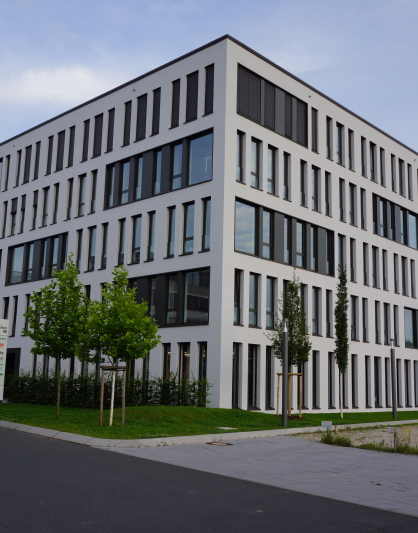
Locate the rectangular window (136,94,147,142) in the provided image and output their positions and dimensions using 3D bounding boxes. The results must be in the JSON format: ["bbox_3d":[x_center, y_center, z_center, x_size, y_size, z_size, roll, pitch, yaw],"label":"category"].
[{"bbox_3d":[-3.837,-8.579,34.856,0.950,2.770,0.200,-8,-15,42],"label":"rectangular window"}]

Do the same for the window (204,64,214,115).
[{"bbox_3d":[0.037,-9.167,31.169,0.641,2.806,0.150,-8,-15,42],"label":"window"}]

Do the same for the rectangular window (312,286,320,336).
[{"bbox_3d":[6.004,2.523,33.777,0.200,2.753,0.892,-9,-15,44],"label":"rectangular window"}]

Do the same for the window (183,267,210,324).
[{"bbox_3d":[-0.555,1.525,29.566,1.790,2.800,0.200,-8,-15,42],"label":"window"}]

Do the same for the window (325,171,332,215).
[{"bbox_3d":[7.131,-4.314,35.998,0.200,2.770,0.645,-9,-16,44],"label":"window"}]

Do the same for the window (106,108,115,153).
[{"bbox_3d":[-5.926,-8.268,36.673,0.616,2.712,0.200,-8,-14,42],"label":"window"}]

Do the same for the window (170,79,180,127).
[{"bbox_3d":[-1.779,-8.875,32.837,0.665,2.770,0.200,-9,-15,42],"label":"window"}]

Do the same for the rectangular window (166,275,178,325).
[{"bbox_3d":[-1.834,1.683,30.586,0.892,2.753,0.200,-8,-15,42],"label":"rectangular window"}]

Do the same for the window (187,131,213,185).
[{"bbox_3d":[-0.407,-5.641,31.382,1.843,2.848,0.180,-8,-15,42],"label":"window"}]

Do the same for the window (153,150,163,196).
[{"bbox_3d":[-2.799,-5.177,32.964,0.729,2.770,0.200,-9,-15,42],"label":"window"}]

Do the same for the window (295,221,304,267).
[{"bbox_3d":[5.045,-1.228,33.421,0.200,2.779,0.926,-9,-15,44],"label":"window"}]

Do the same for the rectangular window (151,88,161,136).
[{"bbox_3d":[-2.942,-8.724,33.838,0.641,2.806,0.150,-8,-15,42],"label":"rectangular window"}]

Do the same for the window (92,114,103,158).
[{"bbox_3d":[-6.871,-8.113,37.398,0.913,2.770,0.200,-9,-15,42],"label":"window"}]

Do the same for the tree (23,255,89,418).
[{"bbox_3d":[-6.284,2.838,25.264,2.900,6.843,2.900,4,-11,-13],"label":"tree"}]

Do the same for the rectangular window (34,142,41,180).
[{"bbox_3d":[-11.952,-7.367,42.123,0.670,2.770,0.200,-8,-15,42],"label":"rectangular window"}]

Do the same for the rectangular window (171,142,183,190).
[{"bbox_3d":[-1.665,-5.362,31.990,0.926,2.781,0.200,-8,-15,42],"label":"rectangular window"}]

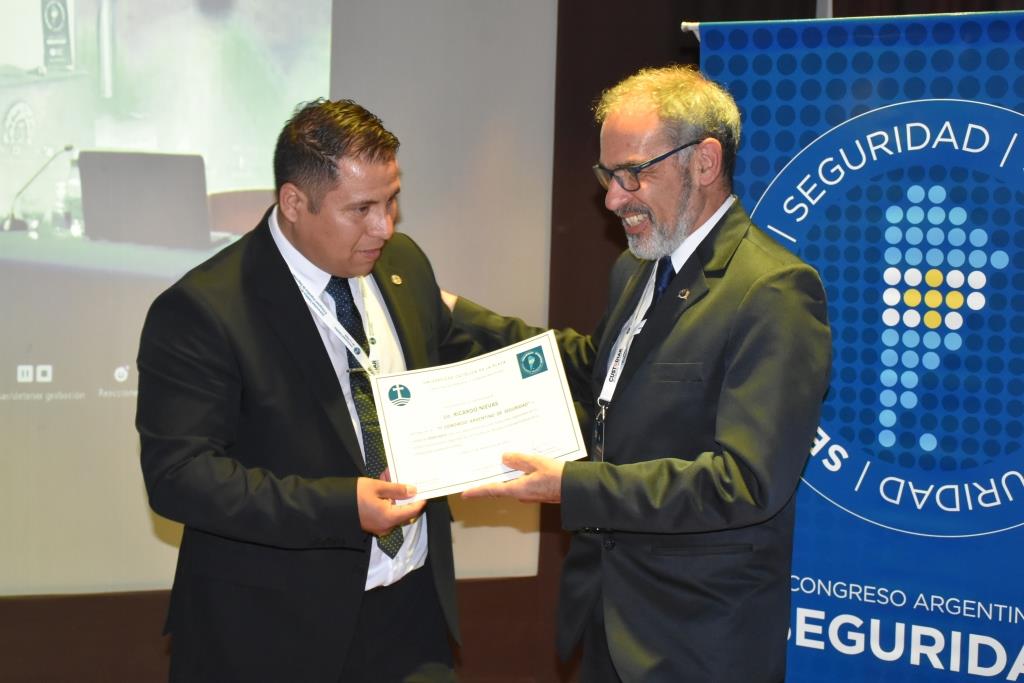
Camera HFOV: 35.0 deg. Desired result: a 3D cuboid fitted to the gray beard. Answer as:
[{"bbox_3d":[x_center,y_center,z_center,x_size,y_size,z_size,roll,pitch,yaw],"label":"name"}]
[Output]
[{"bbox_3d":[0.210,-0.187,2.420,0.105,0.125,0.140,-20,14,-29],"label":"gray beard"}]

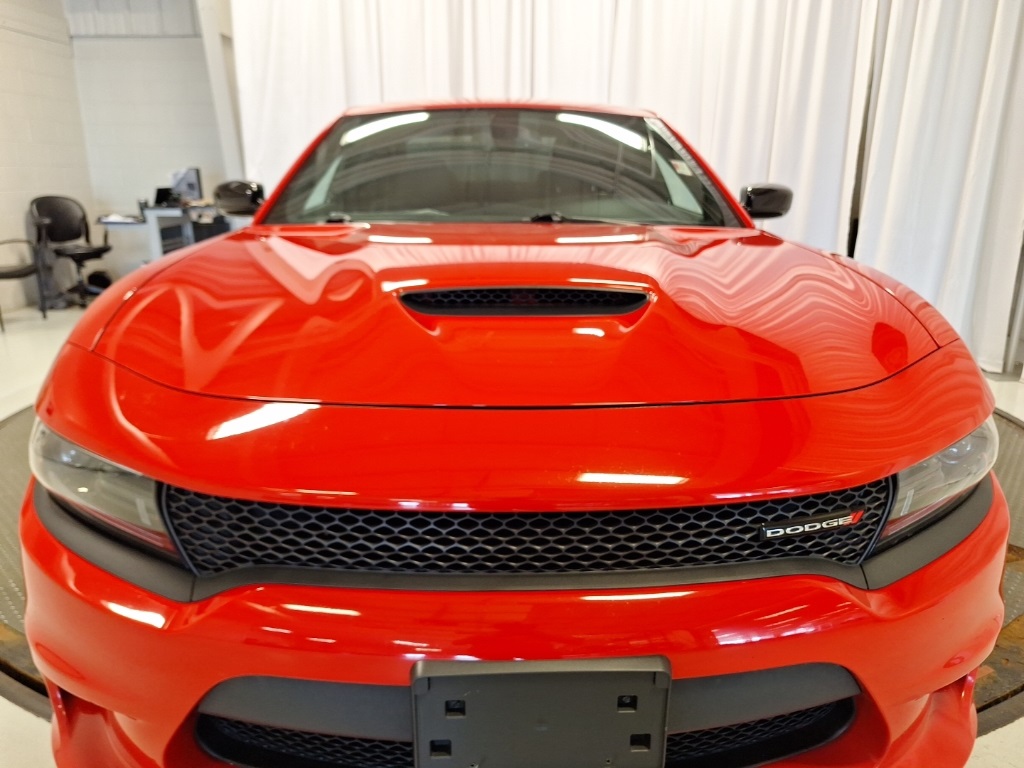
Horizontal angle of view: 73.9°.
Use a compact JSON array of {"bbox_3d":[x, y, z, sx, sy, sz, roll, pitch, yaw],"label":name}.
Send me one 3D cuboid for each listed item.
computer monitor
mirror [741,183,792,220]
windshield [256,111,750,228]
[{"bbox_3d":[-3.135,-1.901,6.589,0.420,0.360,0.150,5,17,14],"label":"computer monitor"},{"bbox_3d":[0.940,-0.678,2.530,0.215,0.130,0.140,0,17,-2],"label":"mirror"},{"bbox_3d":[-0.024,-0.760,2.382,1.500,0.420,0.780,0,17,-2],"label":"windshield"}]

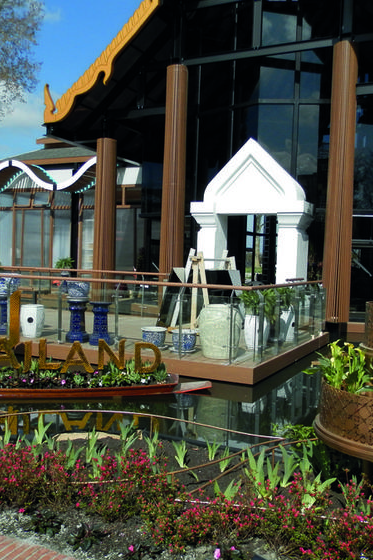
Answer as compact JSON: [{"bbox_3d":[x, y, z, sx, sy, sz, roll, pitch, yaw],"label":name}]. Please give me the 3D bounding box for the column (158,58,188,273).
[{"bbox_3d":[-0.289,-2.093,12.292,0.550,5.520,0.550,2,2,0],"label":"column"}]

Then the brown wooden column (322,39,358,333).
[{"bbox_3d":[3.029,-1.914,10.582,0.550,5.520,0.550,3,3,27],"label":"brown wooden column"}]

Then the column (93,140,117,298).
[{"bbox_3d":[-1.971,-1.411,13.177,0.550,3.975,0.550,2,2,0],"label":"column"}]

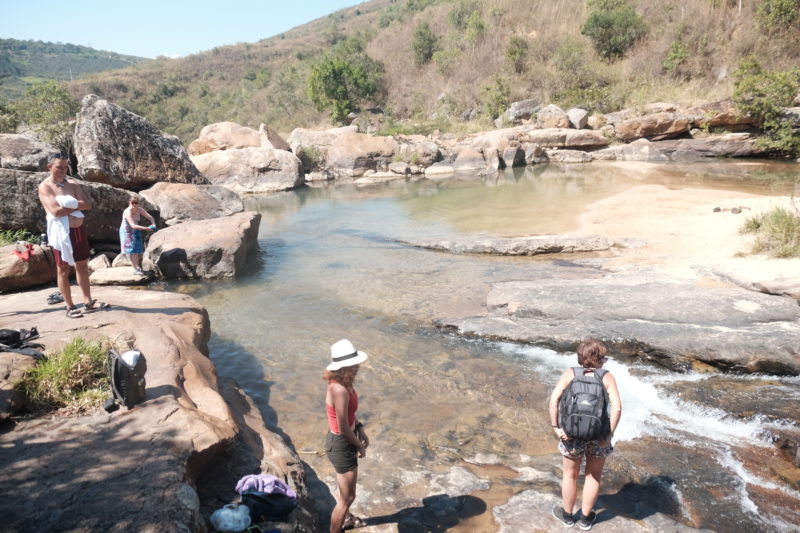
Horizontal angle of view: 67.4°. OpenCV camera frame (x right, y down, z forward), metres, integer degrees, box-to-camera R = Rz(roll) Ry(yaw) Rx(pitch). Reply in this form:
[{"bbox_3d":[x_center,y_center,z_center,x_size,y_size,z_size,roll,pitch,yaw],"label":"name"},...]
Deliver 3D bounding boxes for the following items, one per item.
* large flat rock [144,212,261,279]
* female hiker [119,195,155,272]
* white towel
[{"bbox_3d":[-4.300,-0.450,13.100,2.050,0.880,2.300,0,15,0],"label":"large flat rock"},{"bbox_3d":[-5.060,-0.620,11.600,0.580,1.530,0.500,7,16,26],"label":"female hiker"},{"bbox_3d":[-3.500,-0.380,6.300,0.270,0.740,0.360,10,18,35],"label":"white towel"}]

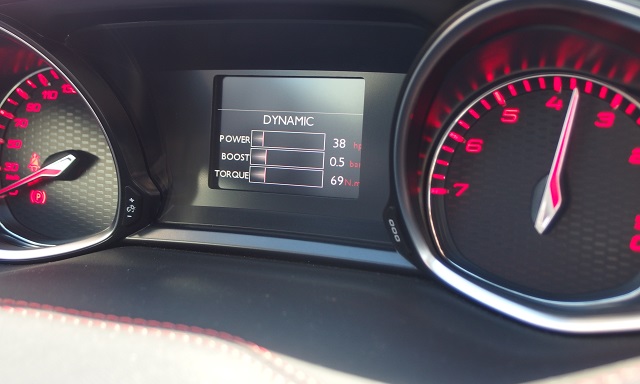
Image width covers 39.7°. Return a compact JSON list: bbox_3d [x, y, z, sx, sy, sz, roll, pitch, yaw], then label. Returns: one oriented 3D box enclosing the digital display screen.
[{"bbox_3d":[-0.015,-0.026,0.410,0.074,0.054,0.010,3,2,17],"label":"digital display screen"}]

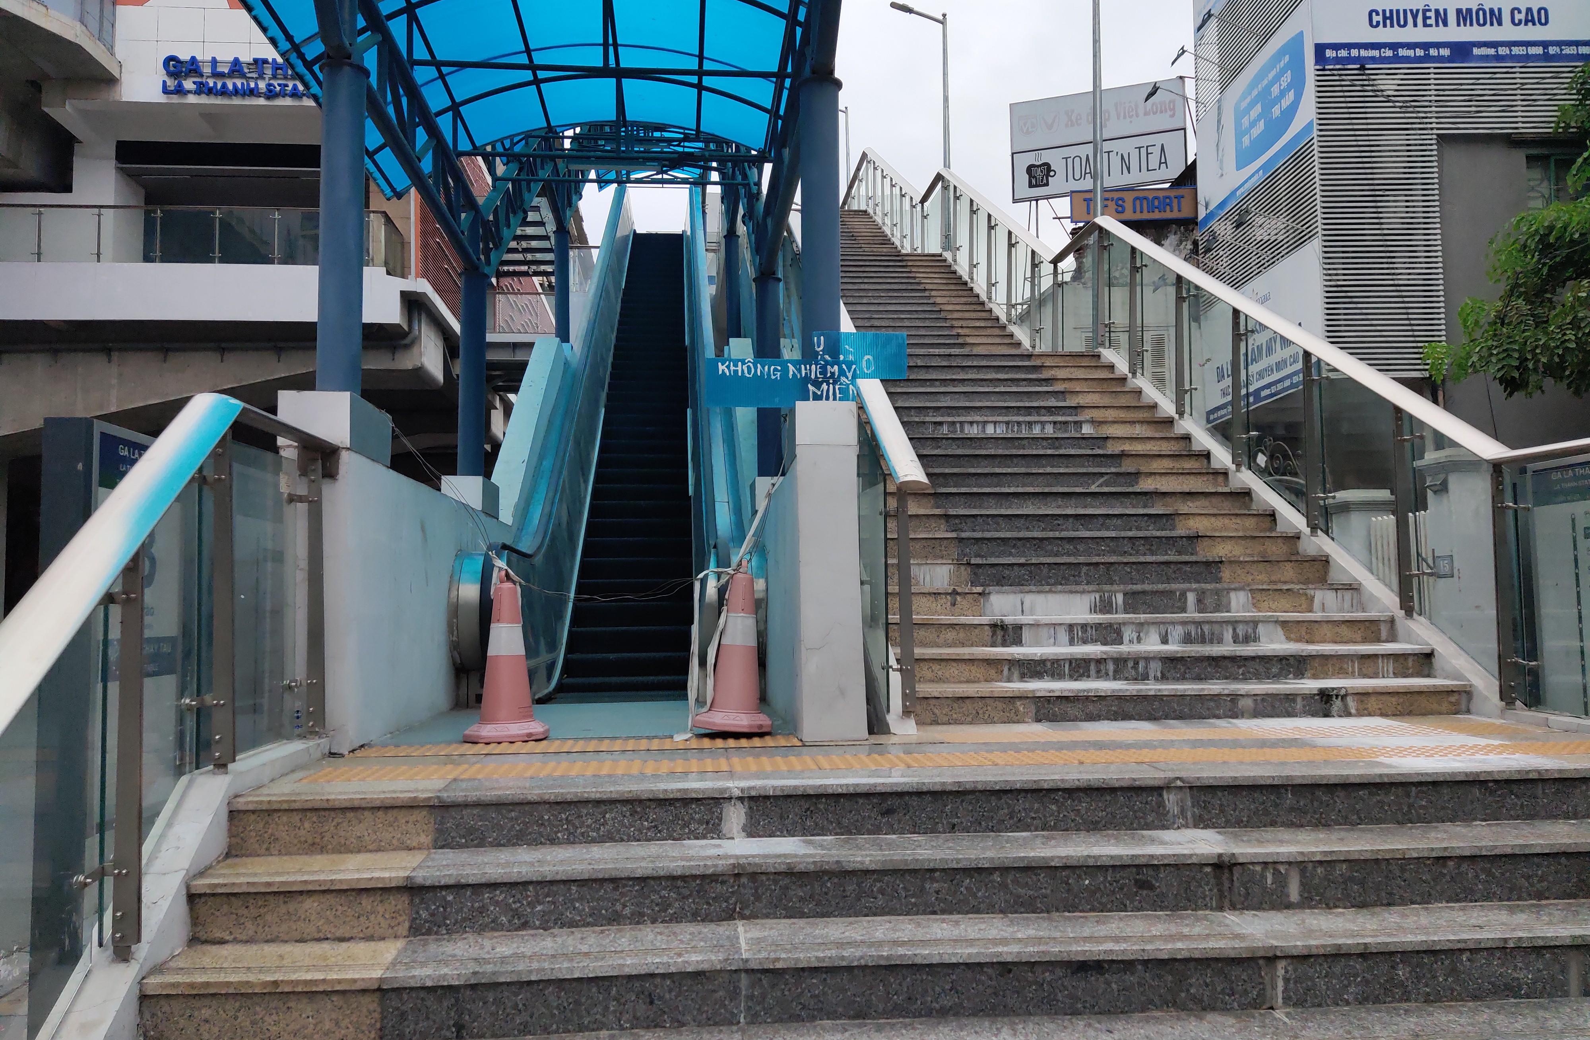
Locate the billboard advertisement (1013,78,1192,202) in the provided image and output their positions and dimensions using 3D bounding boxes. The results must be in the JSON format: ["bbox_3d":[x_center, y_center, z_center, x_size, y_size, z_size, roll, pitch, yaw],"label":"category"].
[{"bbox_3d":[6.314,-7.931,24.016,3.533,2.147,0.250,-2,-4,20],"label":"billboard advertisement"}]

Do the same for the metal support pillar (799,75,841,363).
[{"bbox_3d":[0.106,-1.163,4.827,0.180,1.409,0.180,0,-4,-6],"label":"metal support pillar"}]

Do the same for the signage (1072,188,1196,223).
[{"bbox_3d":[5.173,-4.797,17.501,1.875,0.489,0.200,-1,-4,6],"label":"signage"}]

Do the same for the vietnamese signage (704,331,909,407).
[{"bbox_3d":[0.050,-0.615,4.672,0.832,0.320,0.040,0,-4,-6],"label":"vietnamese signage"}]

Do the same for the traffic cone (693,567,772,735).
[{"bbox_3d":[-0.249,0.542,4.750,0.345,0.690,0.345,3,-5,-6],"label":"traffic cone"}]

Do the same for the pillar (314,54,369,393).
[{"bbox_3d":[-1.839,-1.162,4.664,0.180,1.419,0.180,0,-4,-6],"label":"pillar"}]

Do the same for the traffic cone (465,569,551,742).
[{"bbox_3d":[-1.177,0.548,4.670,0.350,0.690,0.350,0,-4,-6],"label":"traffic cone"}]

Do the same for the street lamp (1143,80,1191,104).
[{"bbox_3d":[5.494,-6.298,16.900,0.700,0.320,0.220,0,-4,0],"label":"street lamp"}]

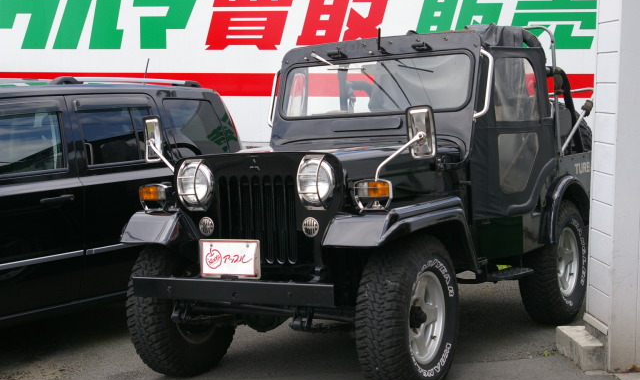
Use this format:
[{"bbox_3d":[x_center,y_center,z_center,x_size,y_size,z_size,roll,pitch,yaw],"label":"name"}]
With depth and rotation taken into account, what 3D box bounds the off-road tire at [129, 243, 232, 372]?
[{"bbox_3d":[-0.708,0.597,5.559,0.242,0.752,0.757,-1,3,28],"label":"off-road tire"}]

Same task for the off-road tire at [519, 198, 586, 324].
[{"bbox_3d":[1.459,0.448,6.649,0.242,0.752,0.757,-1,3,31],"label":"off-road tire"}]

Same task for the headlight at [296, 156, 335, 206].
[{"bbox_3d":[-0.020,-0.038,4.785,0.207,0.227,0.111,-1,3,31],"label":"headlight"}]

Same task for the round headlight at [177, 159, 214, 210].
[{"bbox_3d":[-0.607,-0.029,5.133,0.207,0.227,0.111,-1,3,31],"label":"round headlight"}]

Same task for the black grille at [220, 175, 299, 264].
[{"bbox_3d":[-0.283,0.138,4.996,0.434,0.414,0.061,-1,3,31],"label":"black grille"}]

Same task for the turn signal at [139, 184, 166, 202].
[{"bbox_3d":[-0.821,0.013,5.316,0.167,0.077,0.076,-1,3,31],"label":"turn signal"}]

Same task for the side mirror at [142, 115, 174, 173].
[{"bbox_3d":[-0.862,-0.254,5.514,0.151,0.242,0.061,0,4,43],"label":"side mirror"}]

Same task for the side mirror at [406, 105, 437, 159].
[{"bbox_3d":[0.450,-0.258,4.737,0.141,0.242,0.056,-2,3,13],"label":"side mirror"}]

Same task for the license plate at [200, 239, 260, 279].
[{"bbox_3d":[-0.403,0.314,4.786,0.333,0.173,0.015,-1,3,31],"label":"license plate"}]

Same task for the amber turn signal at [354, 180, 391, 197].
[{"bbox_3d":[0.237,-0.005,4.689,0.167,0.079,0.076,-1,3,31],"label":"amber turn signal"}]

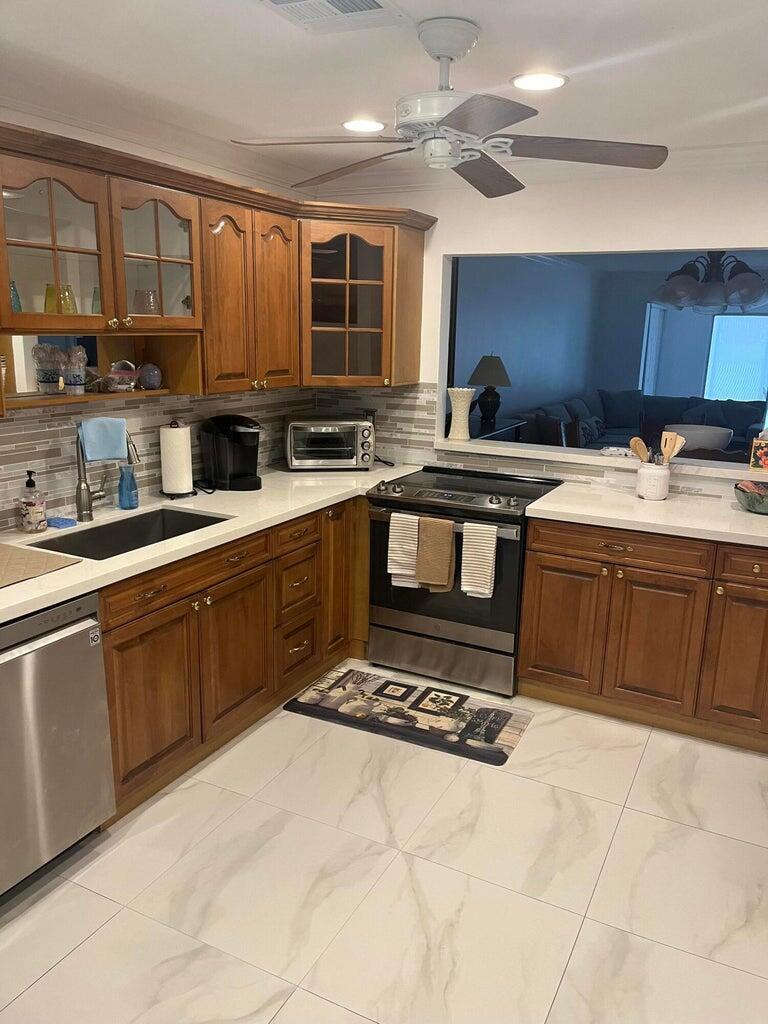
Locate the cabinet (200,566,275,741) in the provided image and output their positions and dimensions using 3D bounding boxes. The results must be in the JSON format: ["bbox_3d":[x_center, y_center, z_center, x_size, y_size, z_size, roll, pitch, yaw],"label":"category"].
[{"bbox_3d":[-0.780,0.514,3.167,0.480,0.606,0.467,8,15,26],"label":"cabinet"}]

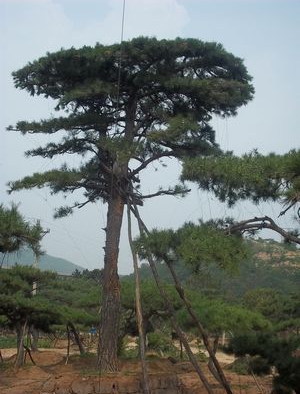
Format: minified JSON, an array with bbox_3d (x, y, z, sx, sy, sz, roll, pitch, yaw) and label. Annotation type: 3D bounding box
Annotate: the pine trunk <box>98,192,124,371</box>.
[{"bbox_3d":[-0.870,1.947,15.000,0.470,4.080,0.460,3,-10,-3],"label":"pine trunk"}]

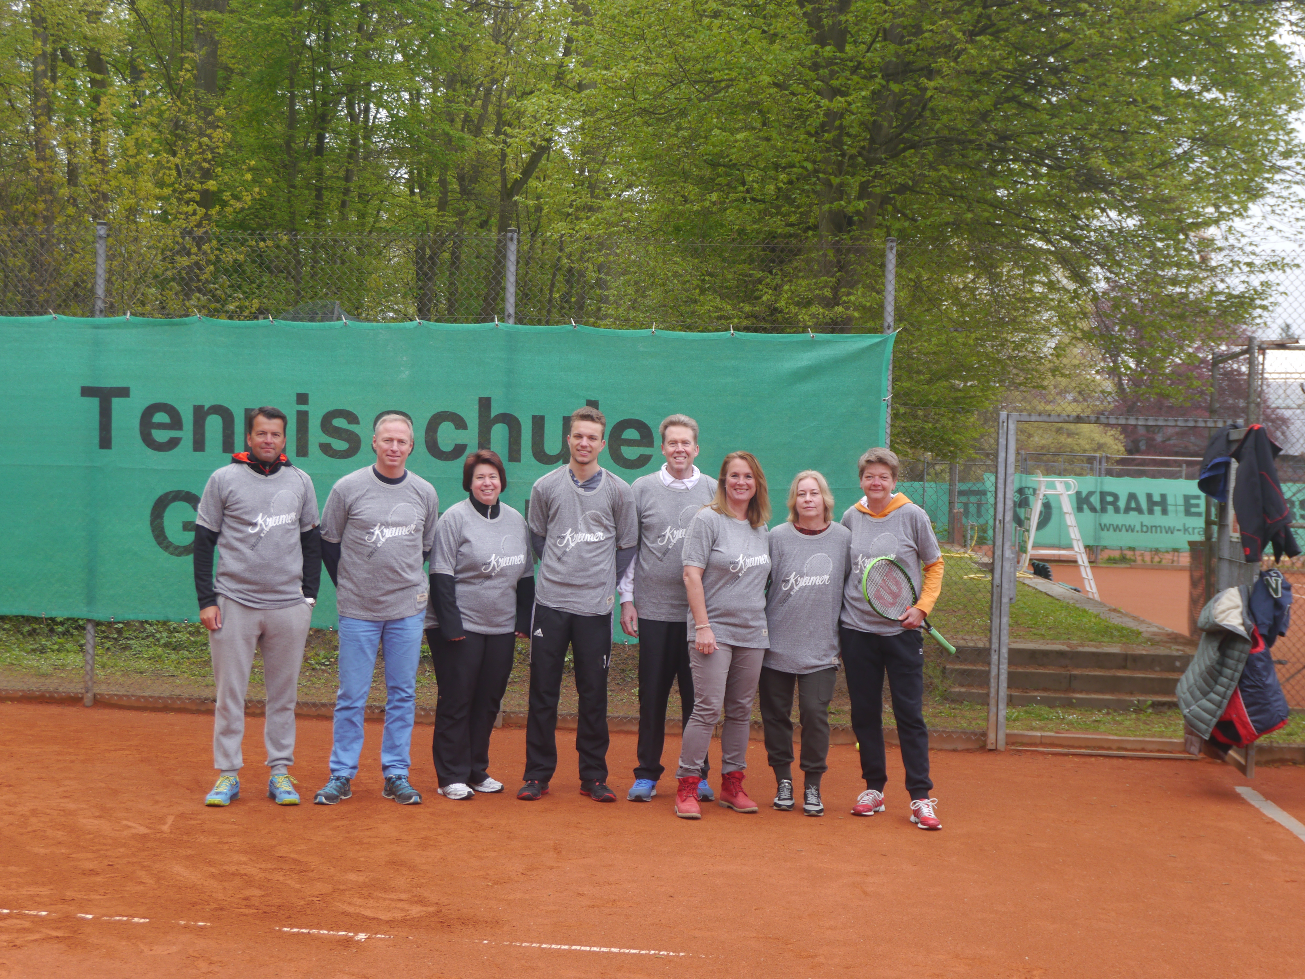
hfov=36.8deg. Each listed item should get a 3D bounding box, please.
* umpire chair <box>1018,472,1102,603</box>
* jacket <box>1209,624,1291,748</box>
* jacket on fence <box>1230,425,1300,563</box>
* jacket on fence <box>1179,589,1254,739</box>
[{"bbox_3d":[6.528,0.811,31.500,1.220,2.200,0.720,2,0,2],"label":"umpire chair"},{"bbox_3d":[3.243,1.061,10.650,0.440,0.690,0.280,2,0,11],"label":"jacket"},{"bbox_3d":[3.317,0.025,10.620,0.380,0.760,0.280,2,0,11],"label":"jacket on fence"},{"bbox_3d":[3.046,0.940,10.600,0.420,0.830,0.300,2,0,11],"label":"jacket on fence"}]

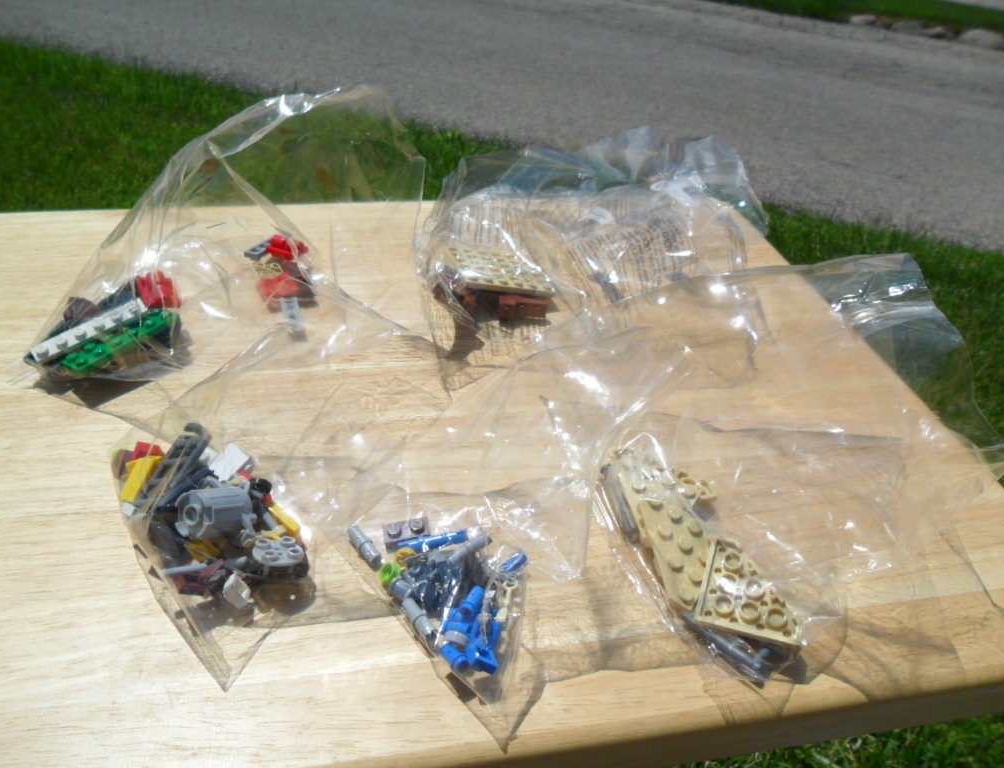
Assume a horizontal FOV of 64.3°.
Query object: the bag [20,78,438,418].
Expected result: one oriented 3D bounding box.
[{"bbox_3d":[-0.118,-0.060,0.348,0.152,0.103,0.122,8,37,6],"label":"bag"}]

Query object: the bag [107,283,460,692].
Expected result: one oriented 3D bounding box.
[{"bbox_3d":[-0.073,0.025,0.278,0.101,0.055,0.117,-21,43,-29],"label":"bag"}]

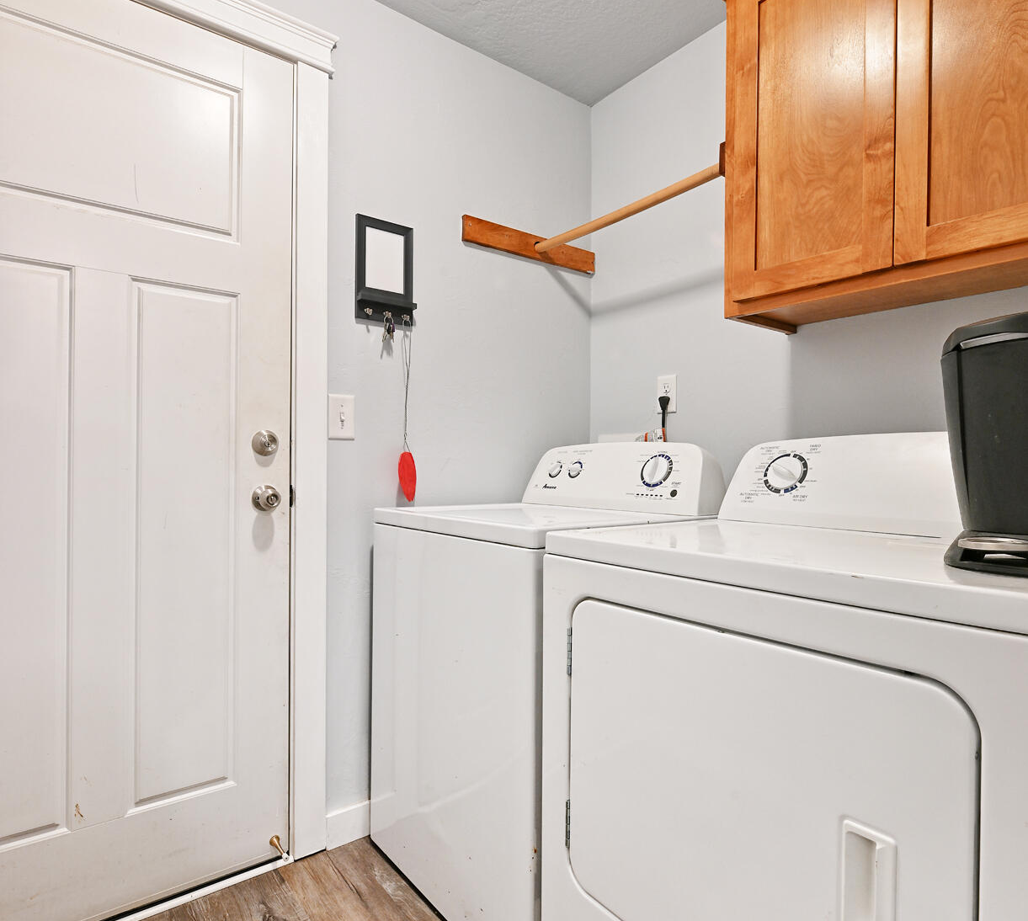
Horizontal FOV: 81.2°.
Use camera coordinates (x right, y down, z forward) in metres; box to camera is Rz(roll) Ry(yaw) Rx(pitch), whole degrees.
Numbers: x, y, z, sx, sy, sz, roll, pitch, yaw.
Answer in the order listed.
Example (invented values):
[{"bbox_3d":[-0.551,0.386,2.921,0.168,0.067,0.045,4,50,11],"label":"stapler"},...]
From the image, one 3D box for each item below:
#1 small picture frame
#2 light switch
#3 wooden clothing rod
[{"bbox_3d":[-0.352,-0.522,1.660,0.166,0.281,0.040,0,0,-37],"label":"small picture frame"},{"bbox_3d":[-0.456,-0.117,1.597,0.070,0.115,0.018,0,0,-37],"label":"light switch"},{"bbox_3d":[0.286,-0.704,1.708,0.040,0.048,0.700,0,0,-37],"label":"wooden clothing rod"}]

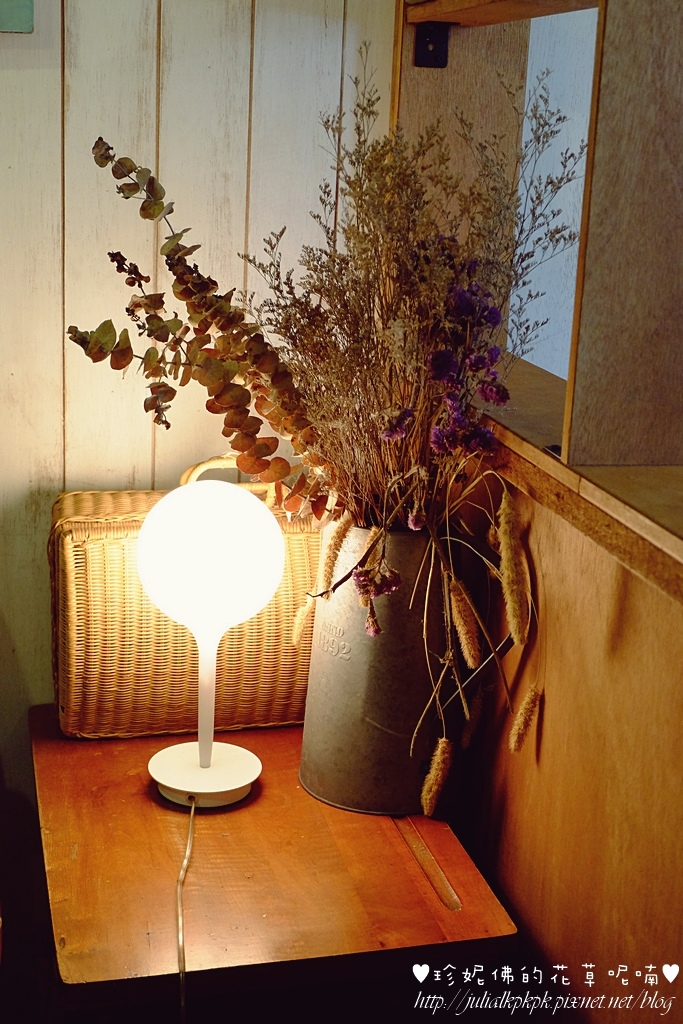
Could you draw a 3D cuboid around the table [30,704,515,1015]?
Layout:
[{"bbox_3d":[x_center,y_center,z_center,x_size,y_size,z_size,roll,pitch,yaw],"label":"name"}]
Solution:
[{"bbox_3d":[-0.120,0.629,1.494,0.386,0.700,0.568,-1,15,-15],"label":"table"}]

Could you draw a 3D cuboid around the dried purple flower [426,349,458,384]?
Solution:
[{"bbox_3d":[0.095,-0.137,1.306,0.030,0.031,0.027,3,15,0],"label":"dried purple flower"}]

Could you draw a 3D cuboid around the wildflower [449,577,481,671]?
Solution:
[{"bbox_3d":[0.118,0.106,1.335,0.021,0.092,0.020,-13,11,4],"label":"wildflower"}]

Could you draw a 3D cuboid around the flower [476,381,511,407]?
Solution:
[{"bbox_3d":[0.144,-0.113,1.320,0.032,0.026,0.026,4,15,6],"label":"flower"}]

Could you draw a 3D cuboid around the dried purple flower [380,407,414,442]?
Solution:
[{"bbox_3d":[0.053,-0.083,1.310,0.032,0.031,0.027,3,15,2],"label":"dried purple flower"}]

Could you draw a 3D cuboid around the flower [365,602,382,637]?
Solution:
[{"bbox_3d":[0.030,0.099,1.294,0.017,0.036,0.017,3,15,0],"label":"flower"}]

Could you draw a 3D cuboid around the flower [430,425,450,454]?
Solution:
[{"bbox_3d":[0.094,-0.069,1.320,0.021,0.028,0.021,4,15,4],"label":"flower"}]

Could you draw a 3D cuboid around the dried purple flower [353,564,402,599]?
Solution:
[{"bbox_3d":[0.033,0.065,1.295,0.046,0.032,0.035,3,15,2],"label":"dried purple flower"}]

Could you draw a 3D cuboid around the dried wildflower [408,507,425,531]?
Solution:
[{"bbox_3d":[0.071,0.007,1.312,0.015,0.021,0.015,3,15,0],"label":"dried wildflower"}]

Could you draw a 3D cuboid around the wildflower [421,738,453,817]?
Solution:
[{"bbox_3d":[0.091,0.256,1.343,0.018,0.080,0.018,8,13,-1],"label":"wildflower"}]

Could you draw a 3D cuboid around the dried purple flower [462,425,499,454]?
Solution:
[{"bbox_3d":[0.134,-0.070,1.341,0.033,0.028,0.029,3,15,0],"label":"dried purple flower"}]

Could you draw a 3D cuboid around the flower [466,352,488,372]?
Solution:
[{"bbox_3d":[0.128,-0.141,1.314,0.021,0.019,0.019,3,15,0],"label":"flower"}]

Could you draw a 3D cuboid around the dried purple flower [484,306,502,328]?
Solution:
[{"bbox_3d":[0.145,-0.186,1.330,0.018,0.023,0.018,4,15,6],"label":"dried purple flower"}]

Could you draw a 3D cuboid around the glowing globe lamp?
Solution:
[{"bbox_3d":[-0.128,0.122,1.348,0.140,0.311,0.140,3,15,0],"label":"glowing globe lamp"}]

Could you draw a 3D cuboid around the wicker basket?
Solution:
[{"bbox_3d":[-0.133,0.080,1.545,0.370,0.293,0.119,-1,15,-15],"label":"wicker basket"}]

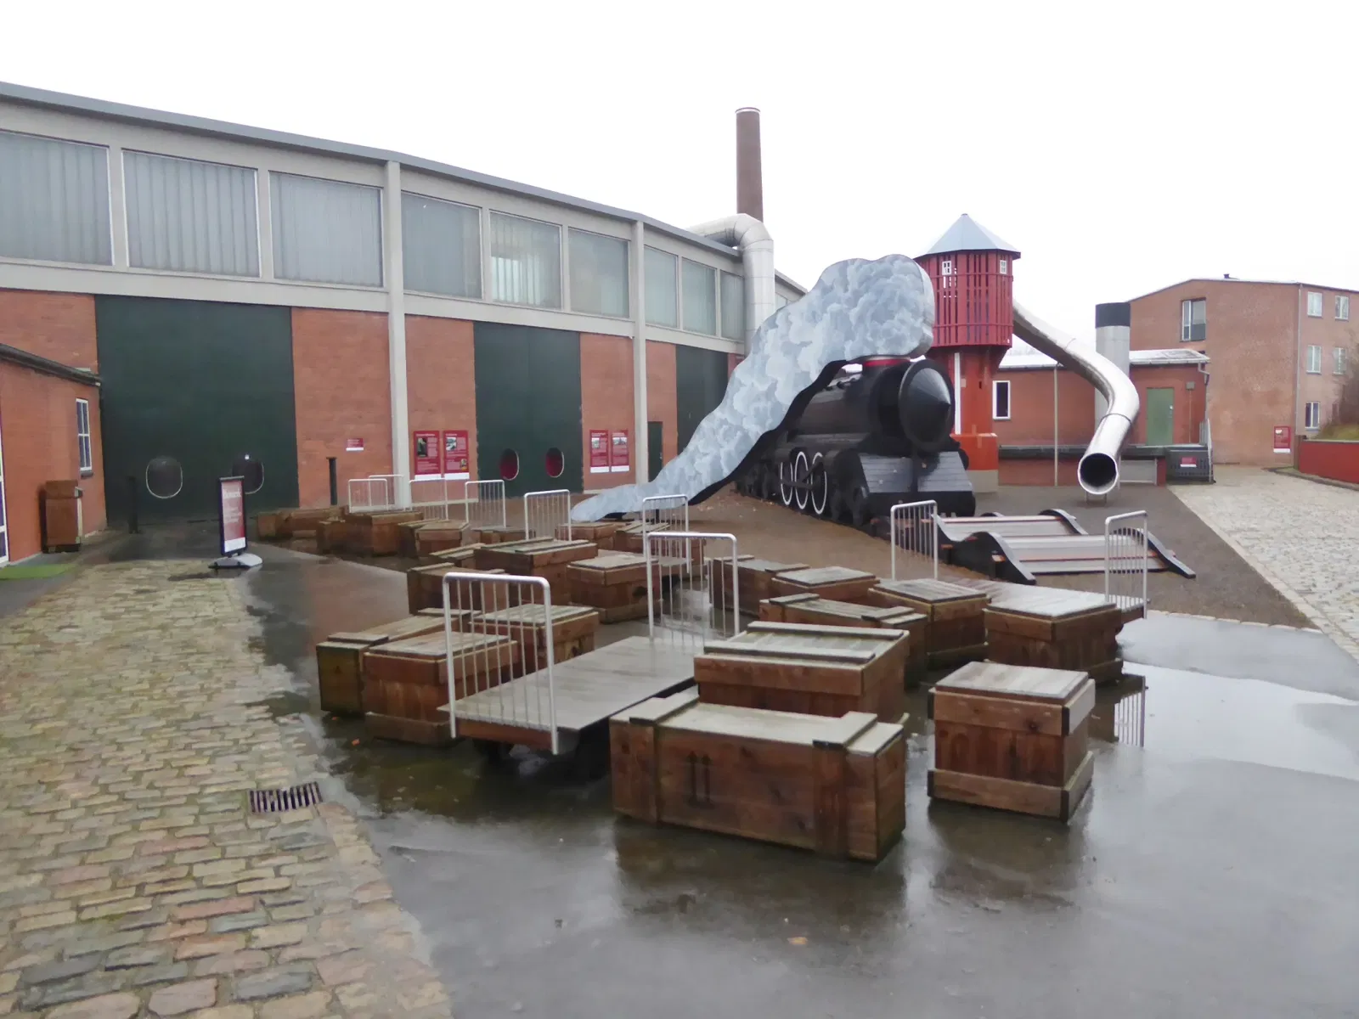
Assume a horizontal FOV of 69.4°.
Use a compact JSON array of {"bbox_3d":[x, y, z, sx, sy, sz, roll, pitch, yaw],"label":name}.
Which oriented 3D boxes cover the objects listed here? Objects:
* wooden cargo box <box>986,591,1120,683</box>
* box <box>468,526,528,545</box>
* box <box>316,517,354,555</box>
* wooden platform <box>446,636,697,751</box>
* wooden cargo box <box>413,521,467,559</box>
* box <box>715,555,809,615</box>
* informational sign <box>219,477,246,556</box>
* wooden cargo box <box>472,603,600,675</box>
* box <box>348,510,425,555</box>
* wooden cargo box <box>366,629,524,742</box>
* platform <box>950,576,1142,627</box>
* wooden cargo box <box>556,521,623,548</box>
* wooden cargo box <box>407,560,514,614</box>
[{"bbox_3d":[2.357,0.835,6.189,0.686,0.465,0.512,-4,5,-33],"label":"wooden cargo box"},{"bbox_3d":[-2.658,0.492,14.380,0.392,0.431,1.167,-4,5,-38],"label":"box"},{"bbox_3d":[-5.044,0.397,15.491,1.180,0.451,0.378,-4,5,-36],"label":"box"},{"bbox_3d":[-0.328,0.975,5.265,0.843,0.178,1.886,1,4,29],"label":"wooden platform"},{"bbox_3d":[-3.104,0.484,12.921,0.558,0.473,0.744,-2,4,-6],"label":"wooden cargo box"},{"bbox_3d":[0.758,0.725,9.111,0.364,0.461,1.198,-3,4,-29],"label":"box"},{"bbox_3d":[-6.091,0.080,13.405,0.078,1.015,0.728,-1,4,3],"label":"informational sign"},{"bbox_3d":[-0.934,0.923,6.411,0.573,0.493,0.629,1,4,29],"label":"wooden cargo box"},{"bbox_3d":[-4.293,0.334,14.531,0.791,0.601,0.791,-4,5,-38],"label":"box"},{"bbox_3d":[-1.335,0.992,5.544,0.562,0.486,0.621,1,4,31],"label":"wooden cargo box"},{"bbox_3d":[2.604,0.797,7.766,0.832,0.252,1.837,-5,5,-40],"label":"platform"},{"bbox_3d":[-1.291,0.467,13.734,0.599,0.493,0.628,0,4,22],"label":"wooden cargo box"},{"bbox_3d":[-2.070,0.802,9.261,1.146,0.431,0.381,2,5,40],"label":"wooden cargo box"}]

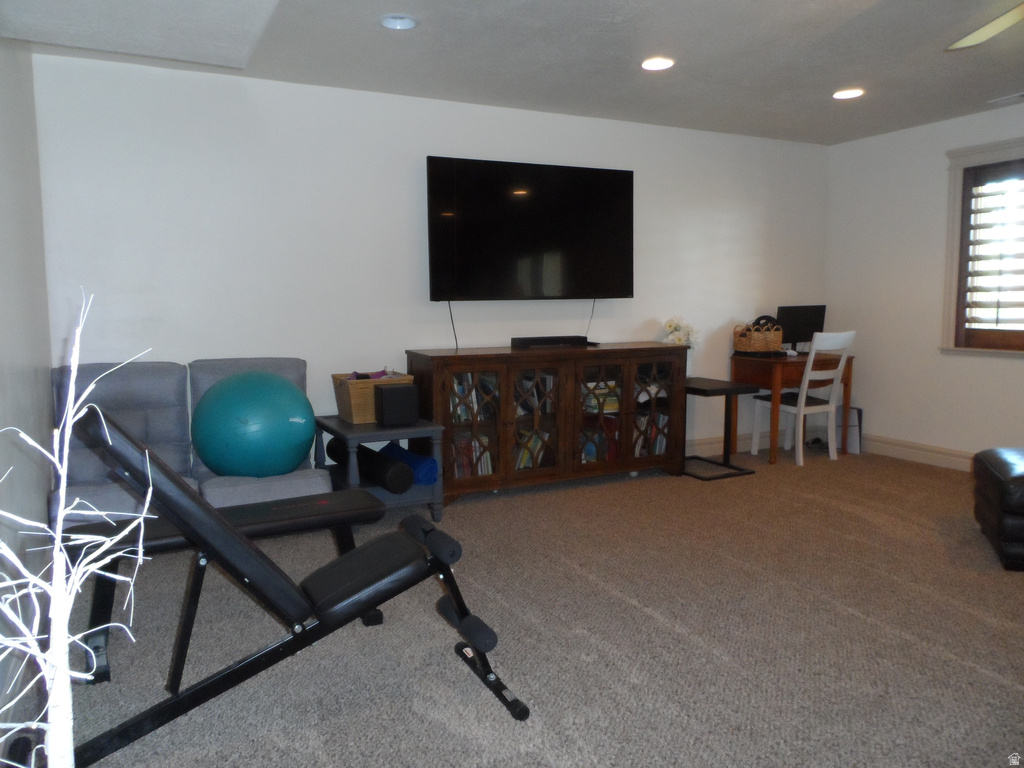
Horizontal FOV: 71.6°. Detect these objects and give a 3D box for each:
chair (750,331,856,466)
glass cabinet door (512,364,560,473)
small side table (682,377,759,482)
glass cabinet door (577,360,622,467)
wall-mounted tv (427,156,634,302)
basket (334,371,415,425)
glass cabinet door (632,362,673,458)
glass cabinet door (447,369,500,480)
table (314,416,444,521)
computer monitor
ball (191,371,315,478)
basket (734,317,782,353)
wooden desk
[{"bbox_3d":[2.174,0.090,5.351,0.430,0.960,0.590,-4,6,-29],"label":"chair"},{"bbox_3d":[0.150,0.233,4.397,0.363,0.690,0.030,-3,6,-24],"label":"glass cabinet door"},{"bbox_3d":[1.355,0.305,5.061,0.456,0.611,0.608,-3,6,-23],"label":"small side table"},{"bbox_3d":[0.562,0.201,4.564,0.351,0.668,0.026,-3,7,-24],"label":"glass cabinet door"},{"bbox_3d":[0.155,-0.975,4.590,1.462,0.857,0.063,-3,7,-24],"label":"wall-mounted tv"},{"bbox_3d":[-0.798,0.075,4.114,0.382,0.246,0.365,-4,7,-27],"label":"basket"},{"bbox_3d":[0.945,0.178,4.757,0.368,0.679,0.030,-3,6,-24],"label":"glass cabinet door"},{"bbox_3d":[-0.220,0.243,4.229,0.364,0.691,0.030,-3,6,-24],"label":"glass cabinet door"},{"bbox_3d":[-0.752,0.473,3.999,0.519,0.524,0.724,-4,7,-28],"label":"table"},{"bbox_3d":[2.228,-0.416,5.534,0.492,0.373,0.160,-3,7,-24],"label":"computer monitor"},{"bbox_3d":[-1.266,0.215,3.491,0.560,0.535,0.560,-3,6,-24],"label":"ball"},{"bbox_3d":[1.902,-0.352,5.490,0.300,0.210,0.190,-3,6,-24],"label":"basket"},{"bbox_3d":[2.149,0.168,5.446,0.796,0.767,0.462,-3,7,-24],"label":"wooden desk"}]

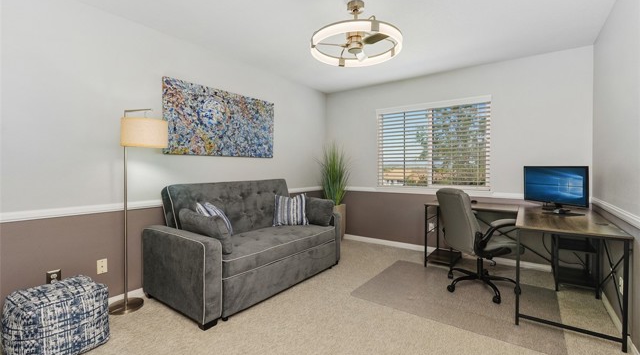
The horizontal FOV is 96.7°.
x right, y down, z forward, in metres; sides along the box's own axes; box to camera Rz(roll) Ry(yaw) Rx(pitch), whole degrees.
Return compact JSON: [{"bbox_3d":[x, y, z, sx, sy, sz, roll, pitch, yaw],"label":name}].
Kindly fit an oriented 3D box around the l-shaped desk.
[{"bbox_3d":[1.730,0.701,2.770,1.506,0.739,1.500,1,2,36],"label":"l-shaped desk"}]

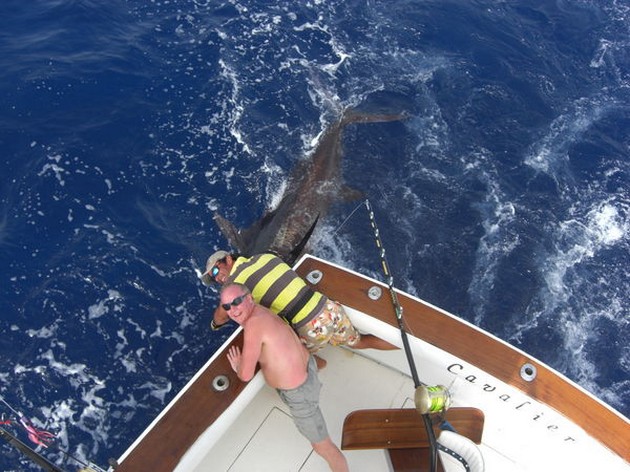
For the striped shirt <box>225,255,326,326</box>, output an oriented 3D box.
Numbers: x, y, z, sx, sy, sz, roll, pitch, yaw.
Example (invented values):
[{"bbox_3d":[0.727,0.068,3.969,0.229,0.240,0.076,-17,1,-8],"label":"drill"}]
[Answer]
[{"bbox_3d":[-0.235,0.360,4.450,0.460,0.280,0.620,-29,48,-33],"label":"striped shirt"}]

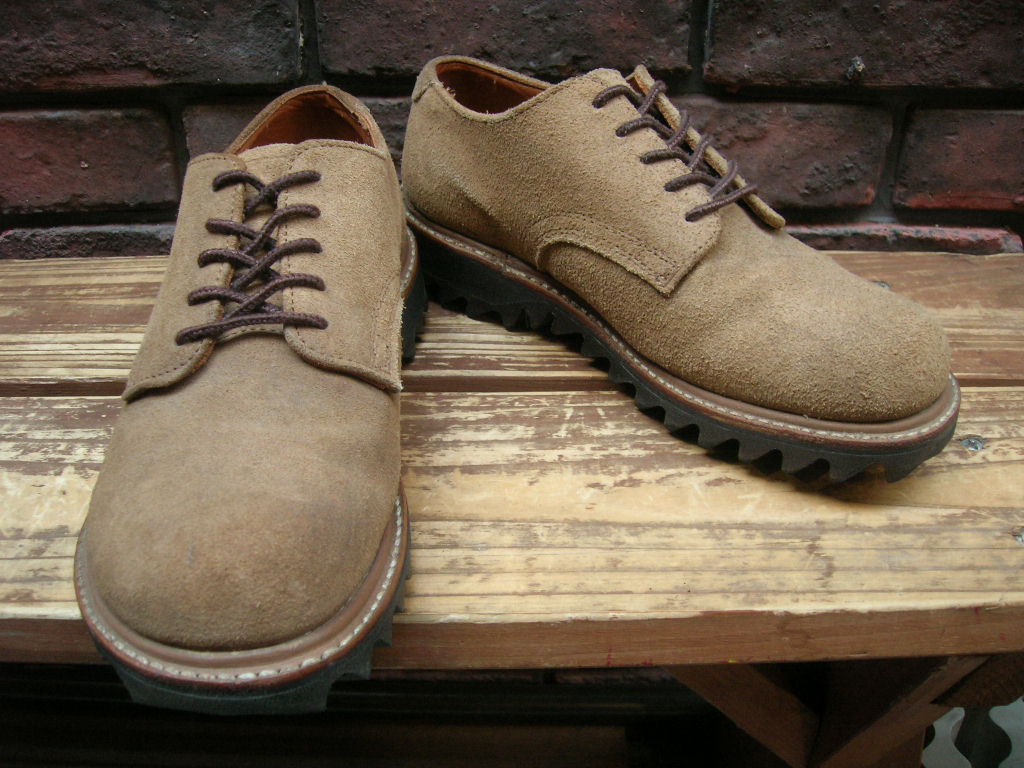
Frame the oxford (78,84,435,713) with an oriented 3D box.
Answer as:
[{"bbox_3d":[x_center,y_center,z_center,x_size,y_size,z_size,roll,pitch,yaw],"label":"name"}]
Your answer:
[{"bbox_3d":[-0.092,-0.025,0.388,0.118,0.122,0.300,0,35,2],"label":"oxford"}]

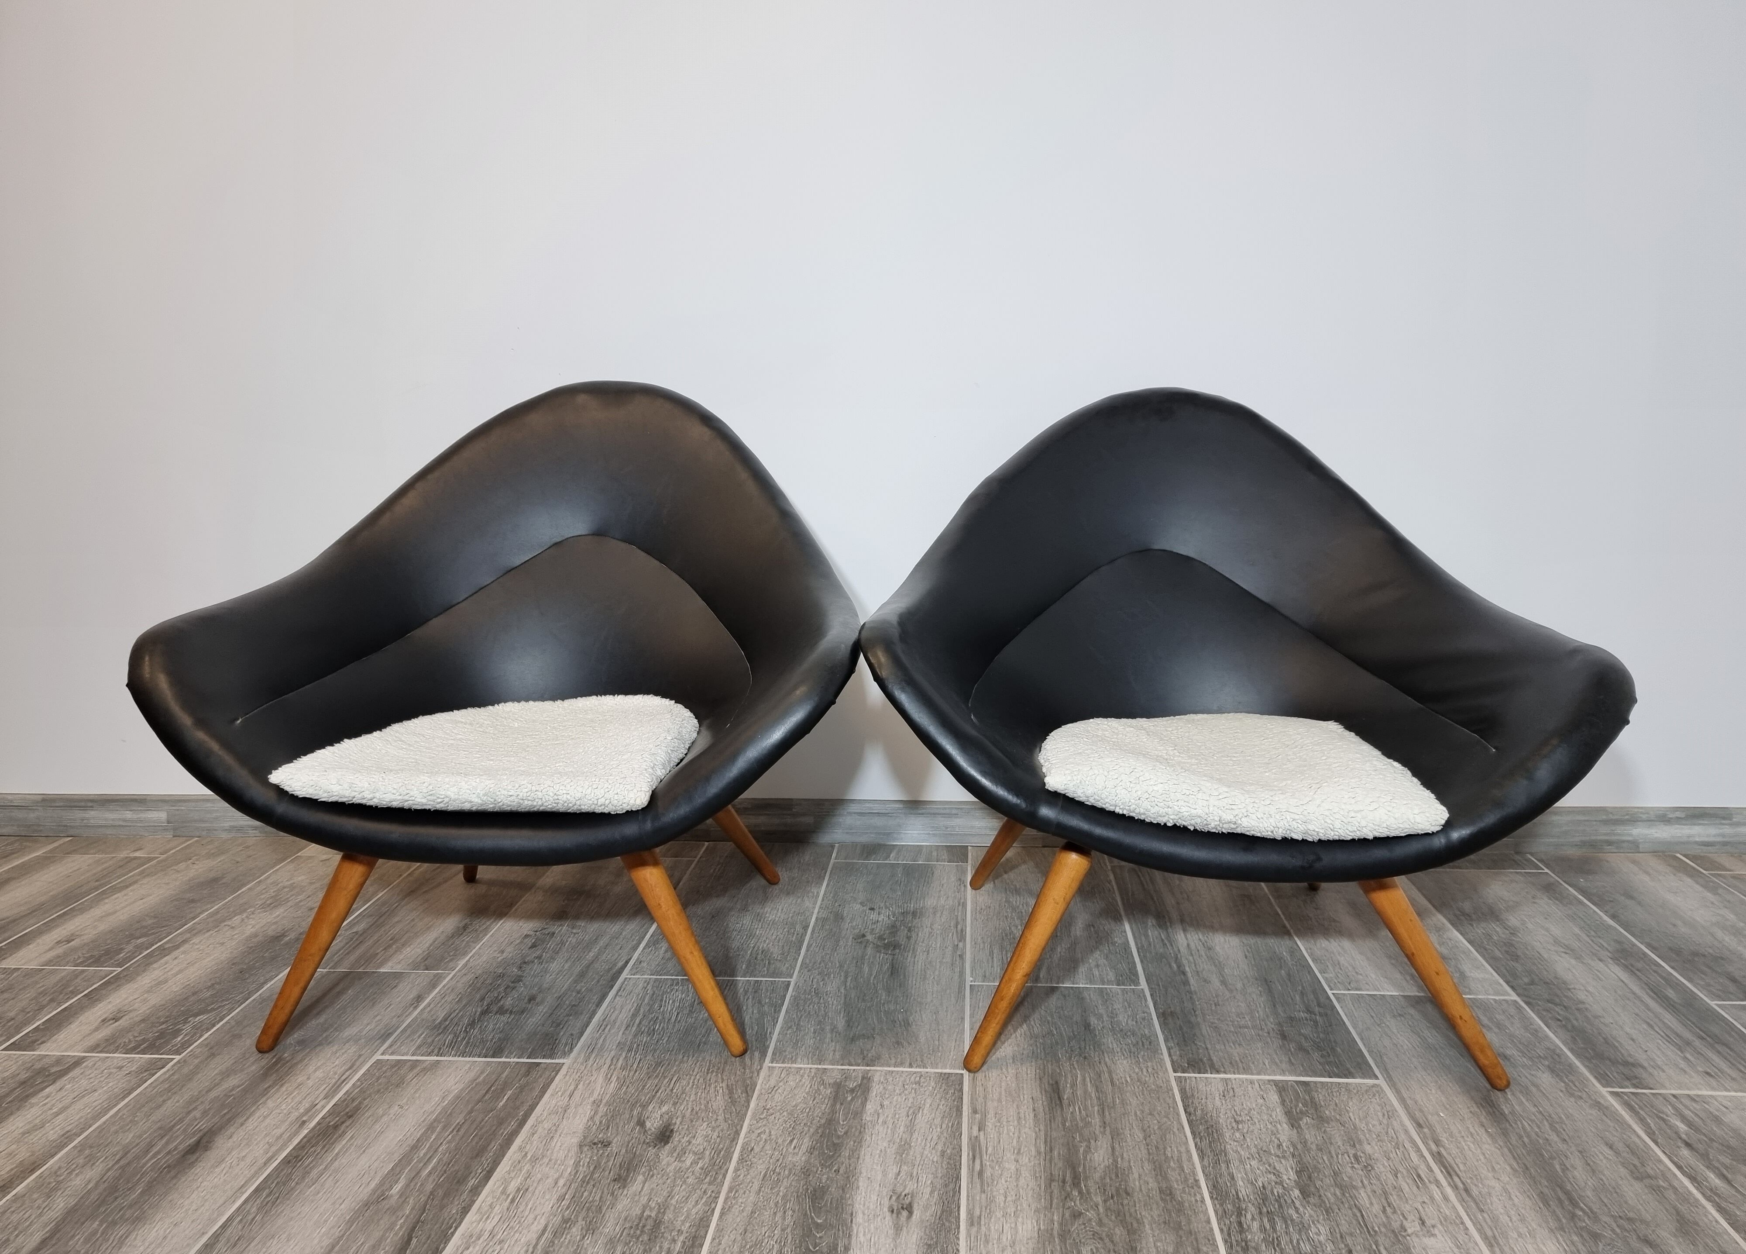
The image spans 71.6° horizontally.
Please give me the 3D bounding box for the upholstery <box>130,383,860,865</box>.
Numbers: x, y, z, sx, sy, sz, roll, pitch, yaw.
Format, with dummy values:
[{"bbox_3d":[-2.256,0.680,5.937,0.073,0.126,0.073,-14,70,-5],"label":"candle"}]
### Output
[{"bbox_3d":[-0.392,-0.039,1.451,0.795,0.501,0.621,0,10,4],"label":"upholstery"}]

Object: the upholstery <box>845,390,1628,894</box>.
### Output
[{"bbox_3d":[0.375,-0.032,1.384,0.787,0.488,0.621,0,10,7],"label":"upholstery"}]

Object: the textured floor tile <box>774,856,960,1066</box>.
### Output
[{"bbox_3d":[0.014,0.407,1.521,0.207,0.010,0.574,0,10,5],"label":"textured floor tile"}]

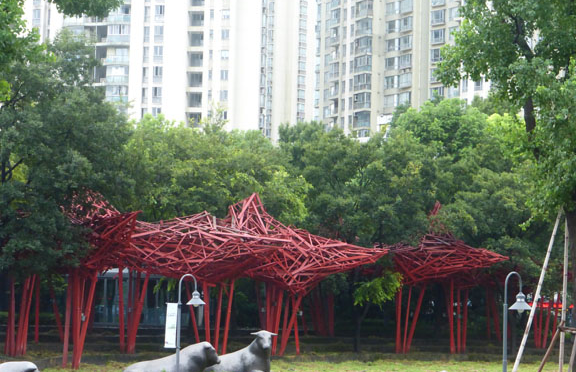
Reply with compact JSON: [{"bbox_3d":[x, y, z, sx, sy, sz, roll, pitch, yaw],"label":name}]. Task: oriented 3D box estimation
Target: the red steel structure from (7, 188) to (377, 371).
[{"bbox_3d":[-3.342,3.225,49.500,12.200,5.800,8.000,2,-4,-13],"label":"red steel structure"}]

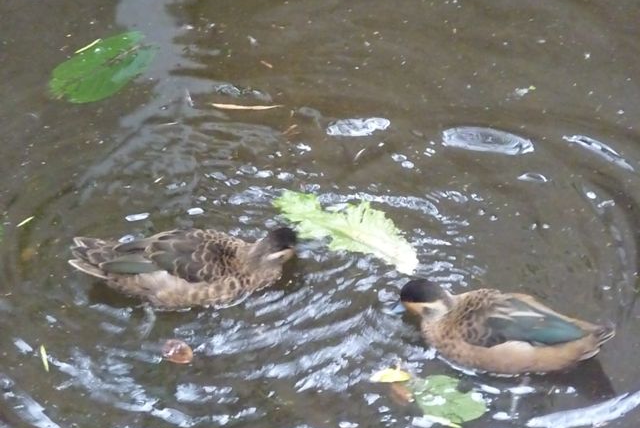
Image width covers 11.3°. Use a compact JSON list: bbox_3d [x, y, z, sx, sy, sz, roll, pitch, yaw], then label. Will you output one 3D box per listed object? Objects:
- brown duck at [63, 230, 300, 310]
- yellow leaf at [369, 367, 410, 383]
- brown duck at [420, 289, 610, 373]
[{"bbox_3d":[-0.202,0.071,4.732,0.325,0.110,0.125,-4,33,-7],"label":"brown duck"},{"bbox_3d":[0.098,0.223,4.494,0.055,0.014,0.026,0,41,0],"label":"yellow leaf"},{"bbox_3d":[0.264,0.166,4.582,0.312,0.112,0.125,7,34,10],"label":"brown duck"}]

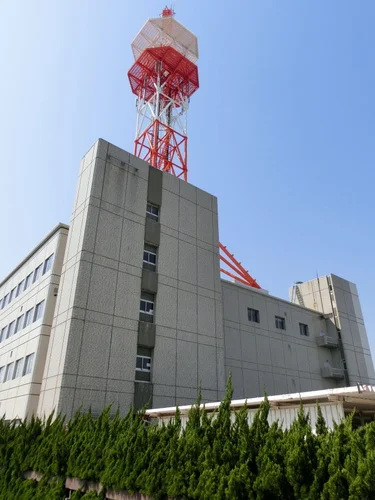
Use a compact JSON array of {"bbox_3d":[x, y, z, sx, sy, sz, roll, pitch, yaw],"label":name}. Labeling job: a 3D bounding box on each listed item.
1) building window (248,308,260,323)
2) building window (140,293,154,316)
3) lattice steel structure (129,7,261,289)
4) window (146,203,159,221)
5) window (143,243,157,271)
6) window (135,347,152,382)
[{"bbox_3d":[7.630,7.595,41.519,1.976,1.539,0.220,21,-33,-34],"label":"building window"},{"bbox_3d":[-2.890,4.057,25.711,1.331,2.184,0.280,21,-33,-34],"label":"building window"},{"bbox_3d":[-4.026,-21.611,58.746,17.680,59.904,17.680,21,-33,-34],"label":"lattice steel structure"},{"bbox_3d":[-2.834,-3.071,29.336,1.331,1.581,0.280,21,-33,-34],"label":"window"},{"bbox_3d":[-2.863,0.581,27.479,1.331,2.205,0.280,21,-33,-34],"label":"window"},{"bbox_3d":[-2.919,7.617,23.901,1.331,2.267,0.280,21,-33,-34],"label":"window"}]

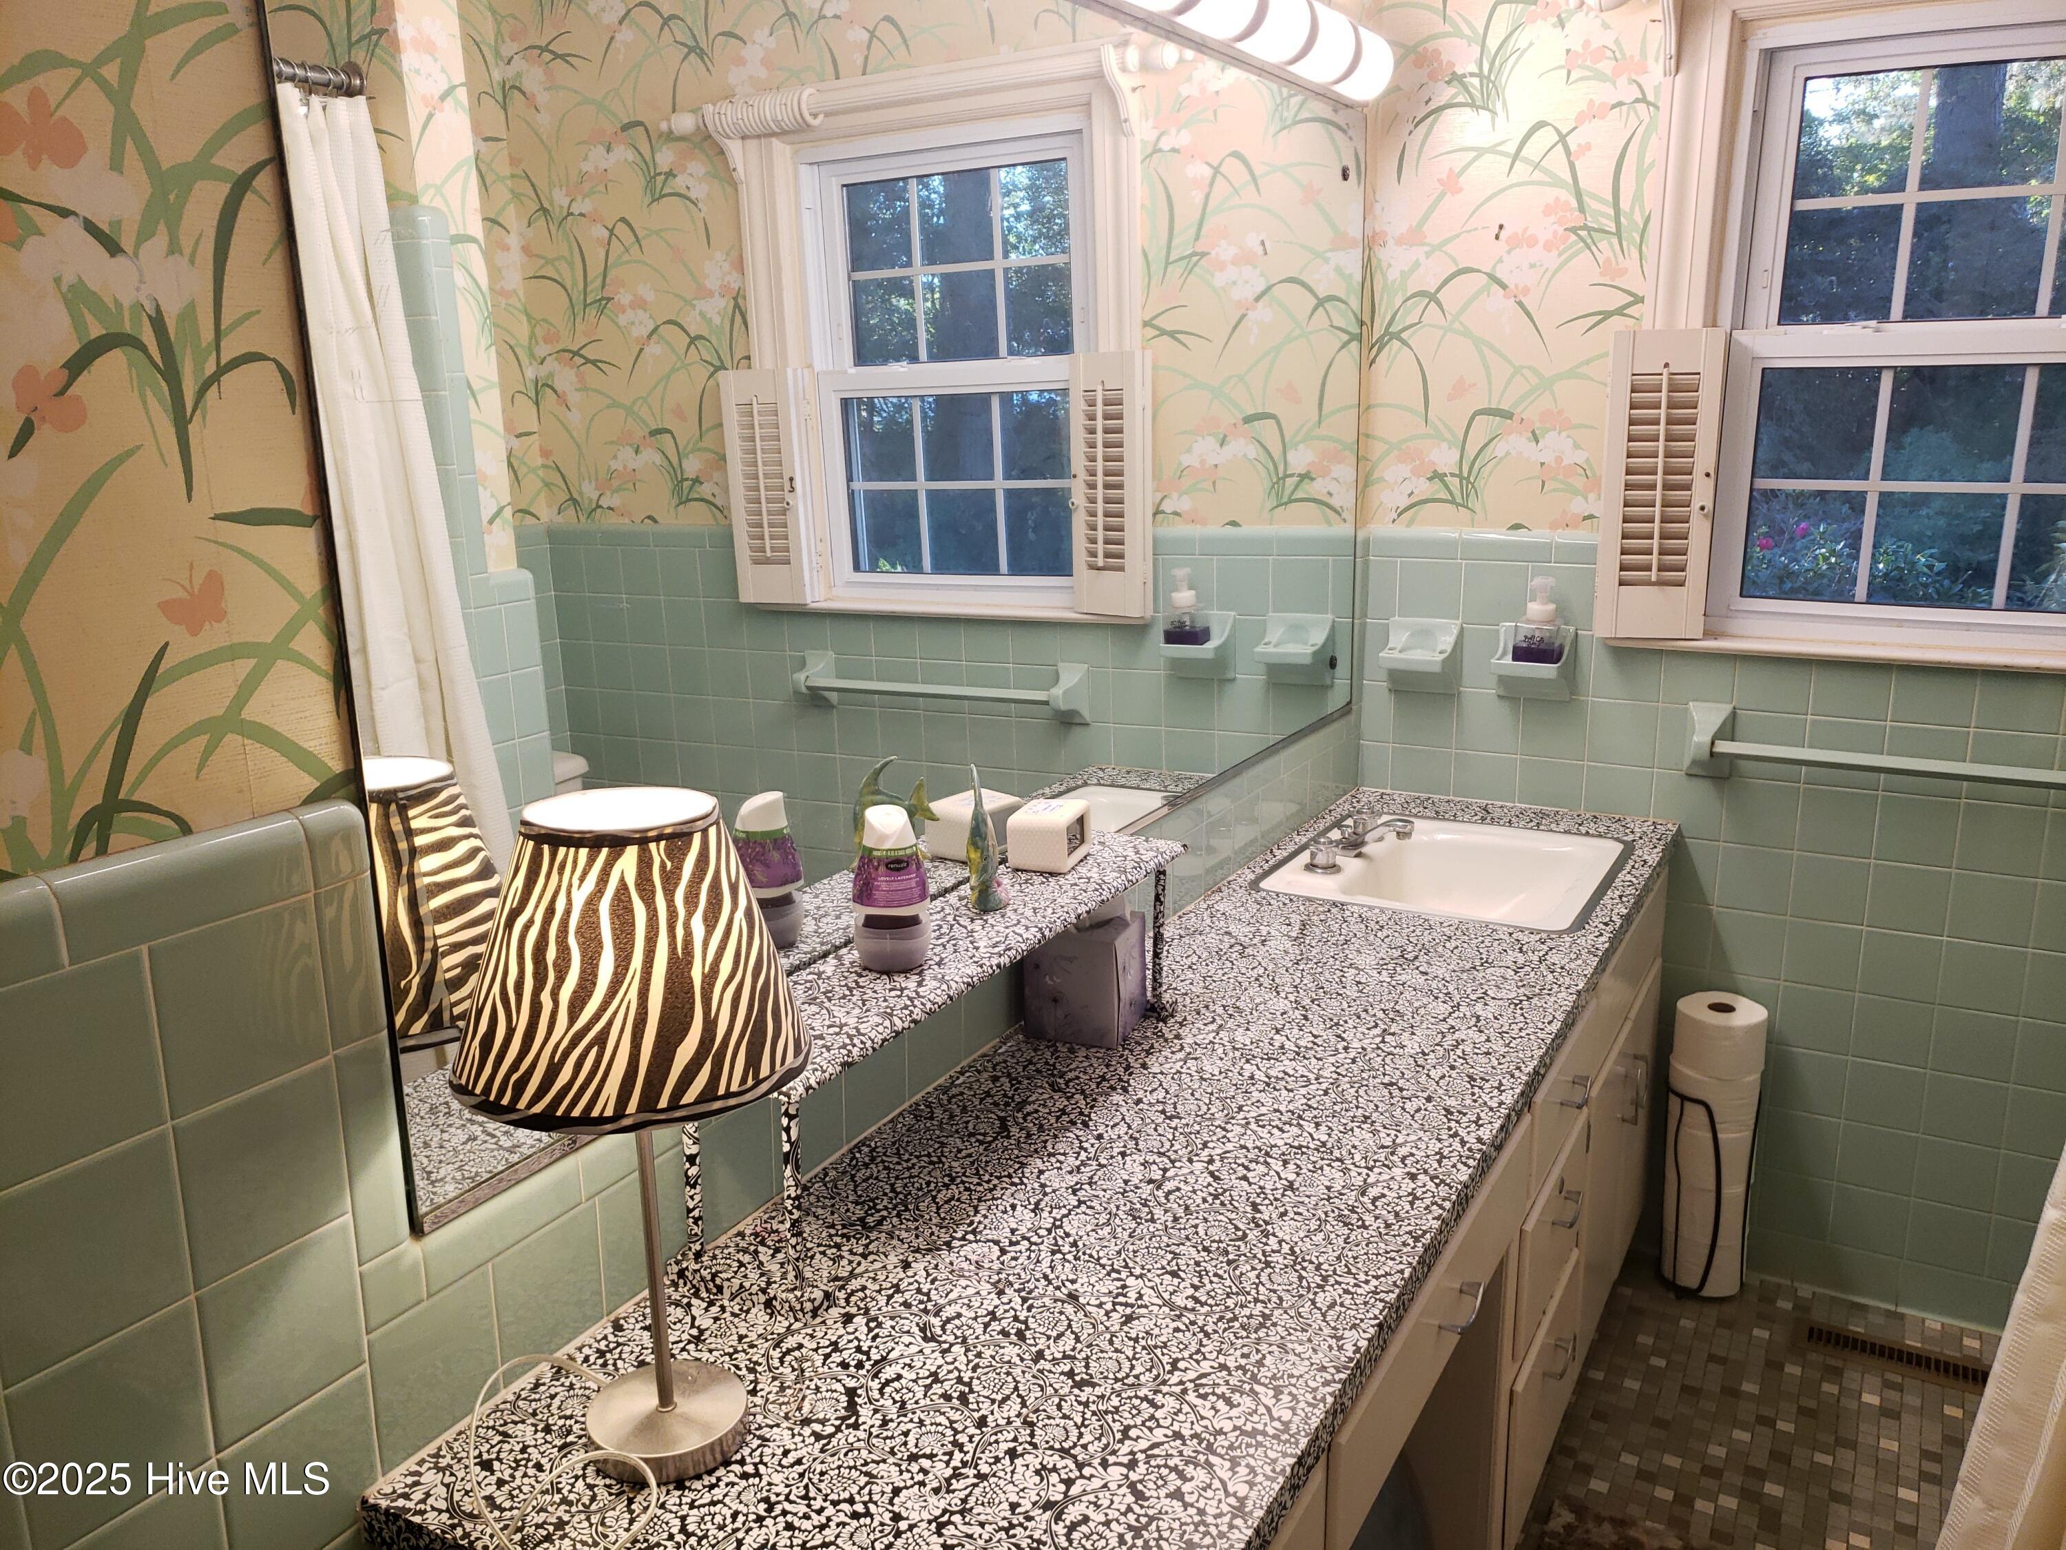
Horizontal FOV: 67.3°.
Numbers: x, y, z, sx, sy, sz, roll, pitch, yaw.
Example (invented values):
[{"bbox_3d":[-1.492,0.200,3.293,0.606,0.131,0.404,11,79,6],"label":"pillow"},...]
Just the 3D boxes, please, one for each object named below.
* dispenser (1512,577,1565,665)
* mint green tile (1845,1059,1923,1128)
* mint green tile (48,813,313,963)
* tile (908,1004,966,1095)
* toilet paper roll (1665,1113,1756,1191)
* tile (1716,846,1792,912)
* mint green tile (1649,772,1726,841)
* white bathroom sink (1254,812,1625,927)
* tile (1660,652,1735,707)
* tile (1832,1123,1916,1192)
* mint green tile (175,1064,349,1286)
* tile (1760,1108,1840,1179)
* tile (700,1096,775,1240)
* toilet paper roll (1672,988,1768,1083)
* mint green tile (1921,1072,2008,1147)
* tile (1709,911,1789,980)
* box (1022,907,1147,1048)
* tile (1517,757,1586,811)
[{"bbox_3d":[0.831,-0.252,2.537,0.071,0.145,0.056,7,16,29],"label":"dispenser"},{"bbox_3d":[1.374,0.517,2.501,0.109,0.109,0.010,7,15,28],"label":"mint green tile"},{"bbox_3d":[-0.495,0.063,0.905,0.014,0.054,0.150,7,15,29],"label":"mint green tile"},{"bbox_3d":[-0.104,0.269,1.593,0.010,0.103,0.107,7,15,28],"label":"tile"},{"bbox_3d":[1.130,0.618,2.575,0.112,0.103,0.112,7,15,28],"label":"toilet paper roll"},{"bbox_3d":[1.169,0.169,2.512,0.108,0.108,0.010,7,15,29],"label":"tile"},{"bbox_3d":[1.072,0.052,2.539,0.108,0.108,0.010,7,15,29],"label":"mint green tile"},{"bbox_3d":[0.626,0.209,2.360,0.435,0.160,0.455,7,16,29],"label":"white bathroom sink"},{"bbox_3d":[1.085,-0.162,2.524,0.109,0.105,0.010,7,15,28],"label":"tile"},{"bbox_3d":[1.363,0.619,2.503,0.108,0.108,0.010,7,15,29],"label":"tile"},{"bbox_3d":[-0.466,0.238,0.935,0.010,0.107,0.104,7,15,28],"label":"mint green tile"},{"bbox_3d":[1.269,0.608,2.558,0.108,0.108,0.010,7,15,29],"label":"tile"},{"bbox_3d":[-0.265,0.350,1.367,0.010,0.103,0.106,7,15,29],"label":"tile"},{"bbox_3d":[1.112,0.426,2.511,0.134,0.098,0.134,7,16,29],"label":"toilet paper roll"},{"bbox_3d":[1.458,0.523,2.427,0.108,0.108,0.010,7,15,29],"label":"mint green tile"},{"bbox_3d":[1.170,0.277,2.536,0.108,0.108,0.010,7,15,29],"label":"tile"},{"bbox_3d":[0.061,0.225,1.752,0.111,0.122,0.111,4,14,20],"label":"box"},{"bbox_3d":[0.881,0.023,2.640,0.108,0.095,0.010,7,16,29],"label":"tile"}]

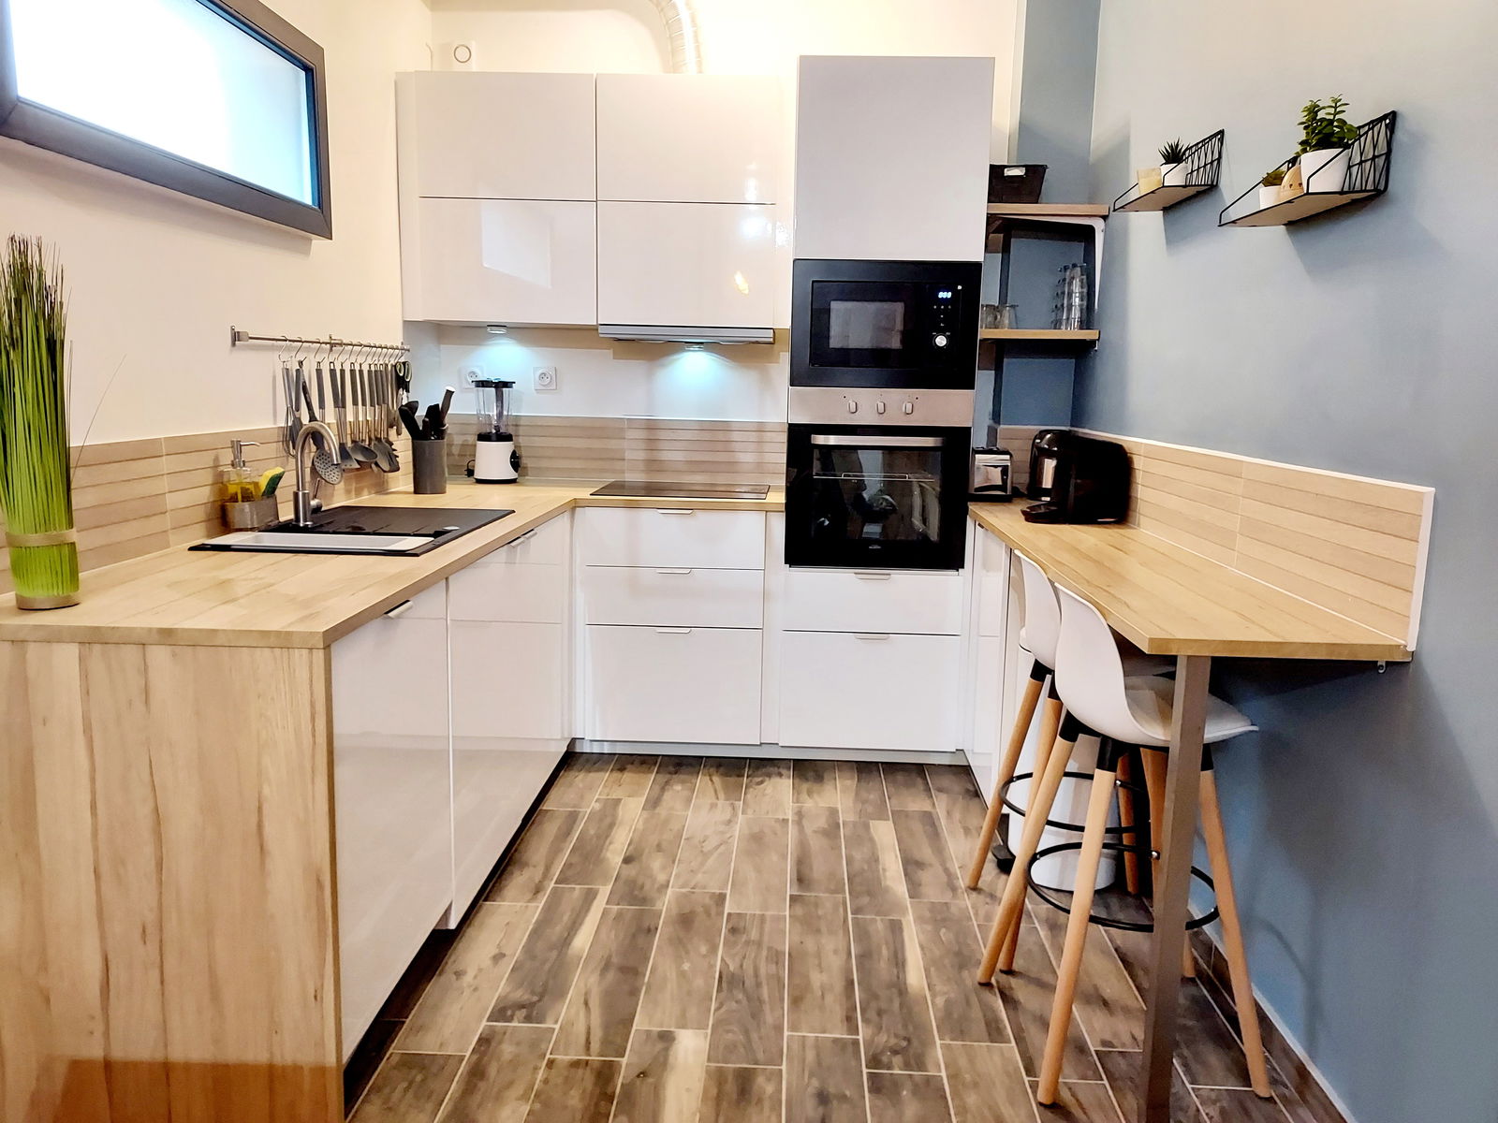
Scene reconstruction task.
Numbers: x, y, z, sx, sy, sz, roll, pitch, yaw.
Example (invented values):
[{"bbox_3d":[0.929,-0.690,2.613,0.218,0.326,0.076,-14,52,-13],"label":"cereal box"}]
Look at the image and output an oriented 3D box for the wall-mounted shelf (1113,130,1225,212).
[{"bbox_3d":[1.043,-0.971,2.604,0.120,0.125,0.370,2,9,4],"label":"wall-mounted shelf"}]

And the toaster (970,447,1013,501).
[{"bbox_3d":[0.827,-0.311,3.628,0.140,0.178,0.255,2,9,2],"label":"toaster"}]

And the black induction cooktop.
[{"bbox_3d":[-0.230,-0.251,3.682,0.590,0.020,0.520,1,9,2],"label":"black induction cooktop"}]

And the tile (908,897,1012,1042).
[{"bbox_3d":[0.467,0.919,2.358,0.150,0.010,0.588,2,9,3],"label":"tile"}]

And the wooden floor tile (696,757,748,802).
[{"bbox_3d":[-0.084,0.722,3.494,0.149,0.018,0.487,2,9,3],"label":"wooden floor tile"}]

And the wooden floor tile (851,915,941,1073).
[{"bbox_3d":[0.311,0.932,2.263,0.149,0.018,0.587,2,9,3],"label":"wooden floor tile"}]

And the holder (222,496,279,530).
[{"bbox_3d":[-1.203,-0.117,2.509,0.083,0.066,0.129,1,10,1],"label":"holder"}]

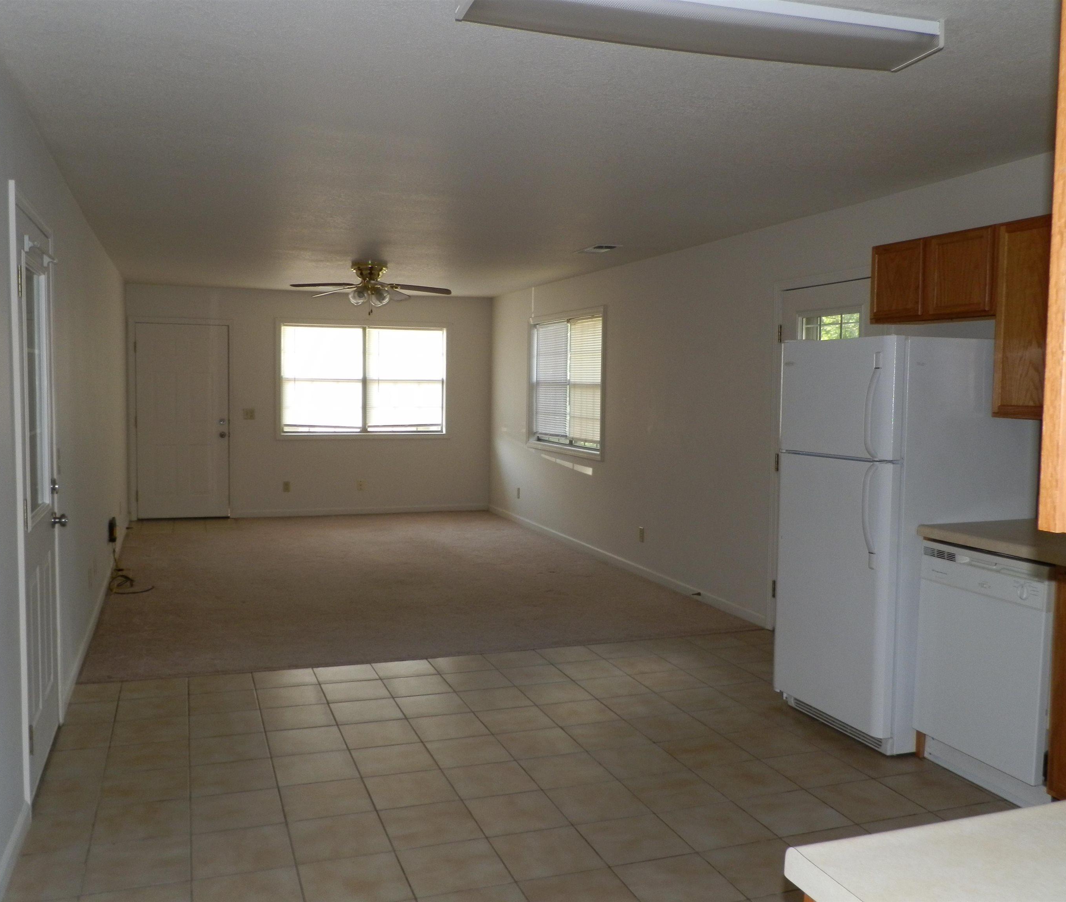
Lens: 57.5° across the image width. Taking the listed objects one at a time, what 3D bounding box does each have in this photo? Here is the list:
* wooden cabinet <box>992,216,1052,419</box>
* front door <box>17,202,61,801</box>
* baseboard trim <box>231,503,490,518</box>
[{"bbox_3d":[2.047,-0.499,3.690,0.320,0.757,0.450,-1,4,-20],"label":"wooden cabinet"},{"bbox_3d":[-1.889,0.170,3.704,0.060,2.050,0.890,-1,4,-20],"label":"front door"},{"bbox_3d":[-1.856,0.655,10.788,2.850,0.077,0.020,-1,4,-20],"label":"baseboard trim"}]

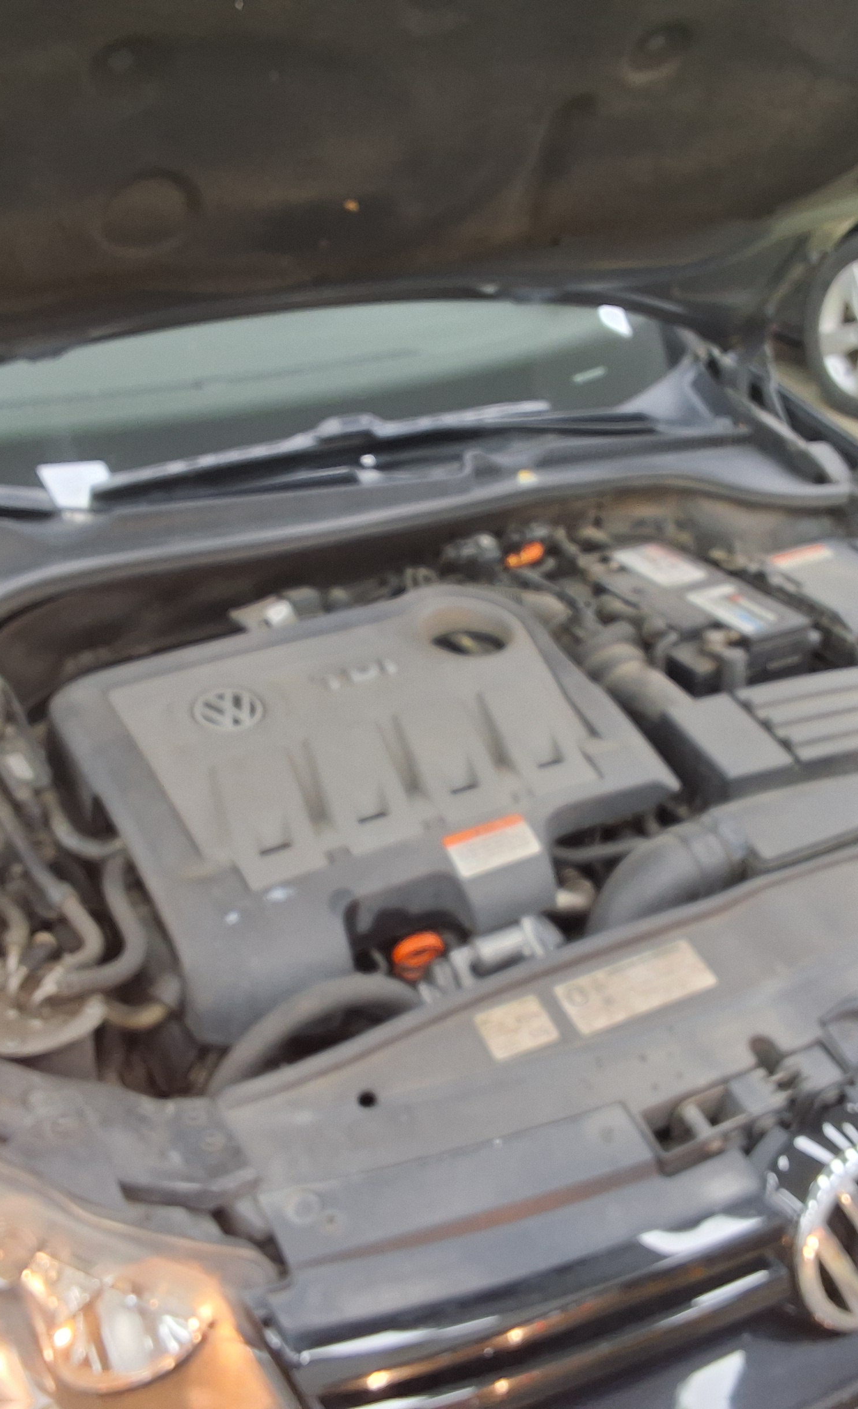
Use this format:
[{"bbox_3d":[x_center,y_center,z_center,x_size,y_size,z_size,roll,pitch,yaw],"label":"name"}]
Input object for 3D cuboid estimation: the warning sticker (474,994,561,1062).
[{"bbox_3d":[0.069,0.253,1.187,0.055,0.004,0.043,-15,45,-24],"label":"warning sticker"}]

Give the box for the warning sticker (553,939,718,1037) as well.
[{"bbox_3d":[0.168,0.228,1.230,0.128,0.004,0.049,-15,45,-24],"label":"warning sticker"}]

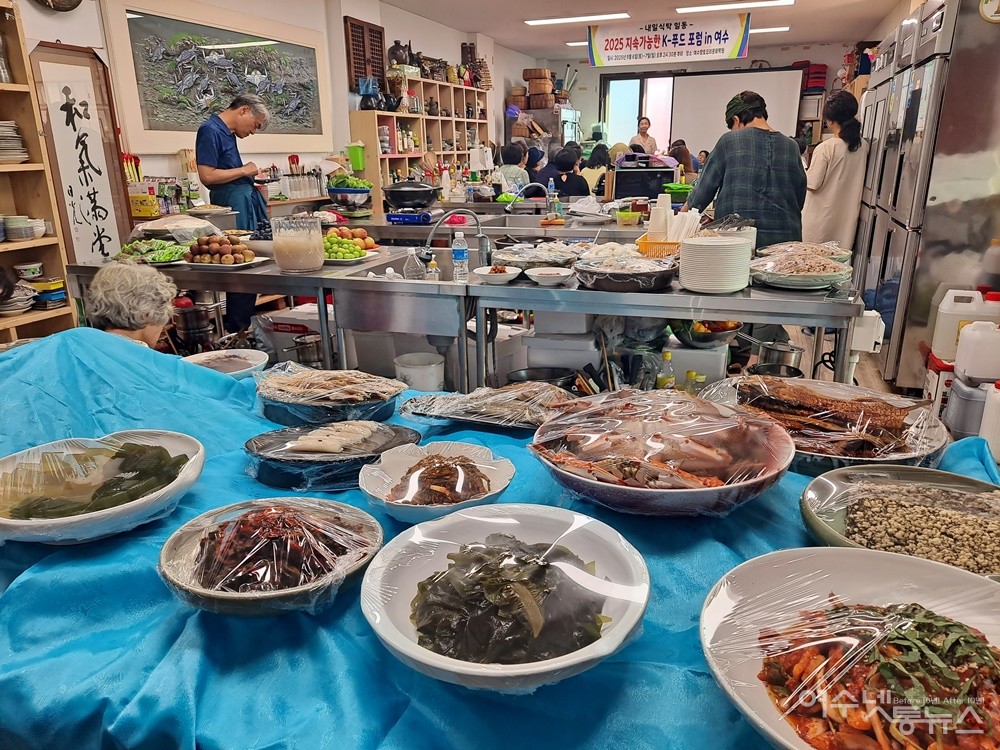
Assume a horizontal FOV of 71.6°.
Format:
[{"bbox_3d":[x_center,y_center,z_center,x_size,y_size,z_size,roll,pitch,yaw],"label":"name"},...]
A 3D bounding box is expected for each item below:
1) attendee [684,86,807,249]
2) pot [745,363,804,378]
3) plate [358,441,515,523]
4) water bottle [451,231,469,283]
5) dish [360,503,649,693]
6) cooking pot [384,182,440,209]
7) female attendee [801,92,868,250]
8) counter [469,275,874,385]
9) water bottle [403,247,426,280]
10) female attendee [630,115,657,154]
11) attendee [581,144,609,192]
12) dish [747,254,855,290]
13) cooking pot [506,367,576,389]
[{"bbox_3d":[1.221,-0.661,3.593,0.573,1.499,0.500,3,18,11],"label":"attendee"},{"bbox_3d":[1.241,0.041,3.146,0.275,0.125,0.275,5,19,19],"label":"pot"},{"bbox_3d":[-0.090,0.165,1.000,0.220,0.055,0.220,-1,18,0],"label":"plate"},{"bbox_3d":[-0.148,-0.424,2.501,0.060,0.177,0.060,-1,18,0],"label":"water bottle"},{"bbox_3d":[0.009,0.246,0.777,0.308,0.062,0.308,-1,18,0],"label":"dish"},{"bbox_3d":[-0.612,-1.259,4.788,0.400,0.200,0.370,-1,18,0],"label":"cooking pot"},{"bbox_3d":[2.040,-0.962,4.430,0.450,1.588,0.330,-4,18,-11],"label":"female attendee"},{"bbox_3d":[0.610,0.026,2.681,1.256,0.805,0.660,6,19,18],"label":"counter"},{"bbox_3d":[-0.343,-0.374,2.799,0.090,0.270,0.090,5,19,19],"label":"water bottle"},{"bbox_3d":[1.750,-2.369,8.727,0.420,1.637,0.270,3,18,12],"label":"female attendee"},{"bbox_3d":[1.082,-1.816,7.520,0.460,1.298,0.600,5,19,19],"label":"attendee"},{"bbox_3d":[1.070,-0.376,2.458,0.345,0.110,0.345,5,19,19],"label":"dish"},{"bbox_3d":[0.152,0.048,2.515,0.252,0.100,0.252,-1,18,0],"label":"cooking pot"}]

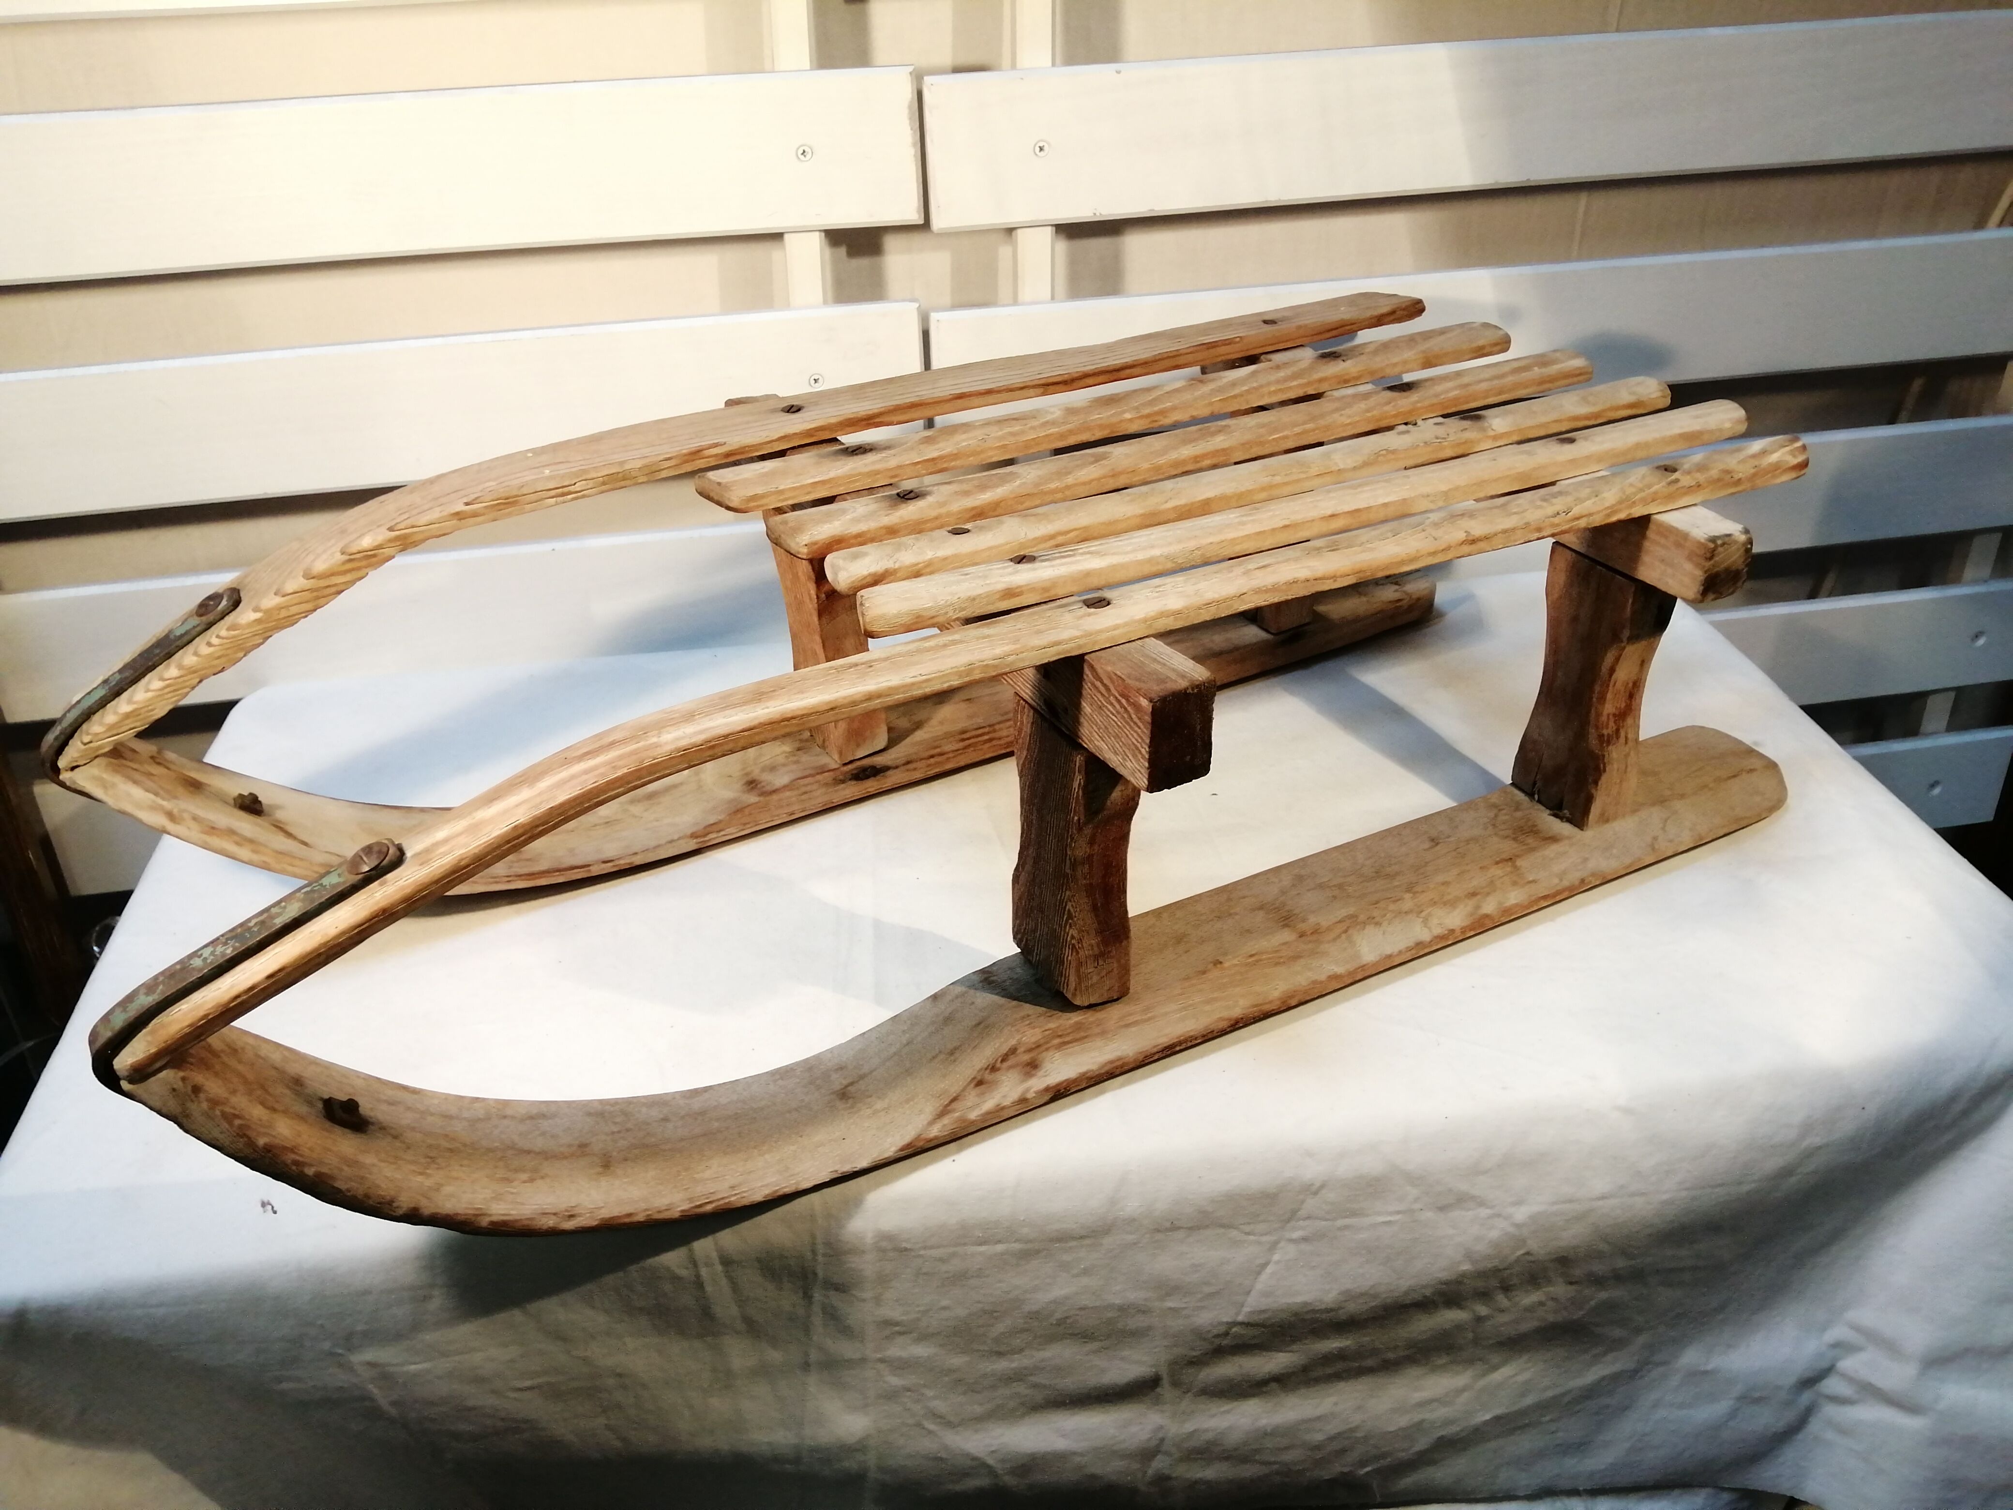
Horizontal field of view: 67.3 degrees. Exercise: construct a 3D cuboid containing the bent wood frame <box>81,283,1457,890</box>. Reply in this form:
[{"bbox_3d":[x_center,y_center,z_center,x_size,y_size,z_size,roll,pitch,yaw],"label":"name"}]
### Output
[{"bbox_3d":[-0.065,-0.100,0.874,0.857,0.234,0.094,-17,36,-28],"label":"bent wood frame"}]

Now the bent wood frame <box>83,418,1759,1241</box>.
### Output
[{"bbox_3d":[0.079,0.021,0.680,0.857,0.234,0.094,-17,36,-28],"label":"bent wood frame"}]

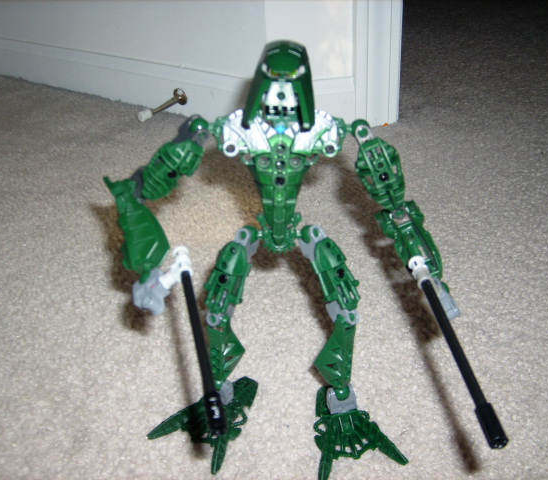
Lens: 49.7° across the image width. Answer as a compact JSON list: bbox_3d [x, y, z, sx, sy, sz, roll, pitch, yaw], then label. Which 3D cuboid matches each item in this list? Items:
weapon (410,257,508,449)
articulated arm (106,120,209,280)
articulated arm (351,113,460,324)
[{"bbox_3d":[0.081,0.045,0.270,0.009,0.009,0.107,-4,39,-6],"label":"weapon"},{"bbox_3d":[-0.074,-0.026,0.332,0.058,0.100,0.036,20,3,5],"label":"articulated arm"},{"bbox_3d":[0.073,-0.011,0.329,0.028,0.119,0.047,-27,-4,12],"label":"articulated arm"}]

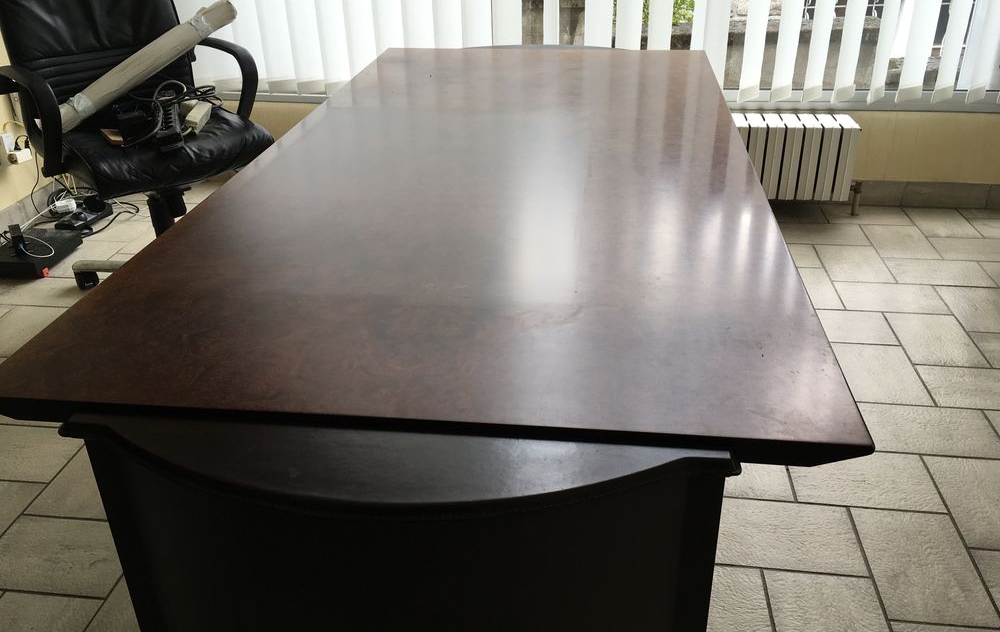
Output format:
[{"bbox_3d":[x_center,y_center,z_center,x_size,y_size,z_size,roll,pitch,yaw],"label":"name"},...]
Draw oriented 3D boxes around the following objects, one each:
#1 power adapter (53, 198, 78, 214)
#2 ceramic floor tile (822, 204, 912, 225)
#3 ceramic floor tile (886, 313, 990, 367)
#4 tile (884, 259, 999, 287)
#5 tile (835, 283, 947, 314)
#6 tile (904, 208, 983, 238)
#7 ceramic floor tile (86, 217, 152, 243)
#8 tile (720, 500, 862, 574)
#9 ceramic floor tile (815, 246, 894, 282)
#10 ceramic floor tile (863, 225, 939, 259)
[{"bbox_3d":[-1.711,-0.434,3.303,0.070,0.036,0.042,-19,33,-30],"label":"power adapter"},{"bbox_3d":[1.422,-0.385,3.249,0.300,0.010,0.200,3,28,6],"label":"ceramic floor tile"},{"bbox_3d":[1.246,0.068,2.405,0.200,0.010,0.300,3,28,6],"label":"ceramic floor tile"},{"bbox_3d":[1.457,-0.141,2.791,0.300,0.010,0.200,3,28,6],"label":"tile"},{"bbox_3d":[1.227,-0.054,2.634,0.300,0.010,0.200,3,28,6],"label":"tile"},{"bbox_3d":[1.673,-0.350,3.177,0.200,0.010,0.300,3,28,6],"label":"tile"},{"bbox_3d":[-1.492,-0.322,3.195,0.300,0.010,0.200,3,28,6],"label":"ceramic floor tile"},{"bbox_3d":[0.572,0.449,1.705,0.300,0.010,0.200,3,28,6],"label":"tile"},{"bbox_3d":[1.207,-0.177,2.863,0.200,0.010,0.300,3,28,6],"label":"ceramic floor tile"},{"bbox_3d":[1.439,-0.263,3.020,0.200,0.010,0.300,3,28,6],"label":"ceramic floor tile"}]

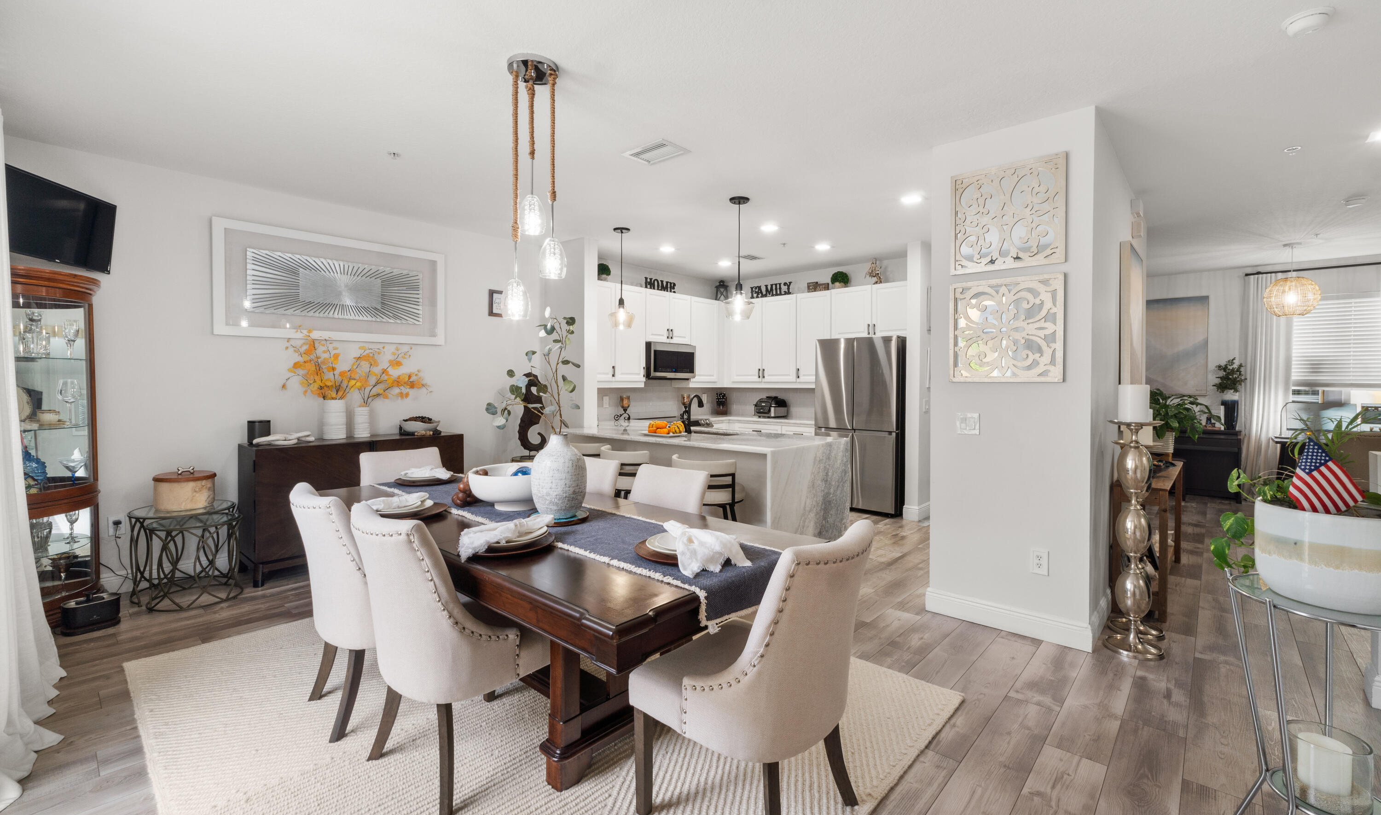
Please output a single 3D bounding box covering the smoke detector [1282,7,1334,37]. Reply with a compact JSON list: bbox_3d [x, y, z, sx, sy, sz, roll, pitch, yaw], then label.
[{"bbox_3d":[2.301,-1.435,2.147,0.140,0.050,0.140,2,4,41],"label":"smoke detector"}]

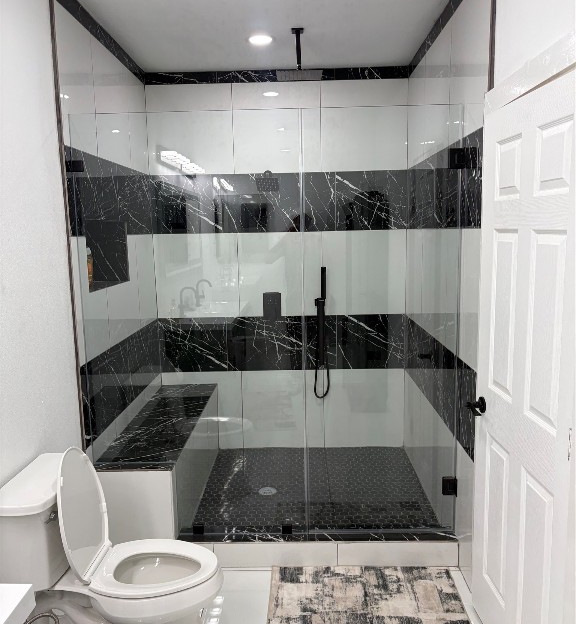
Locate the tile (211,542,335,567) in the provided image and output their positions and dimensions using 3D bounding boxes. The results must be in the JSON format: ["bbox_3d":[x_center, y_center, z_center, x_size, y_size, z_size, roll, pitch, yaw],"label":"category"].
[{"bbox_3d":[-0.059,1.187,2.820,0.601,0.125,0.014,-1,8,1],"label":"tile"}]

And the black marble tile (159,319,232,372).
[{"bbox_3d":[-0.692,0.245,4.218,0.500,0.402,0.012,-1,8,1],"label":"black marble tile"}]

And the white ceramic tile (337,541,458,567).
[{"bbox_3d":[0.538,1.183,2.823,0.589,0.131,0.012,-1,8,1],"label":"white ceramic tile"}]

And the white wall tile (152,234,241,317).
[{"bbox_3d":[-0.648,-0.255,4.126,0.593,0.607,0.014,-1,8,1],"label":"white wall tile"}]

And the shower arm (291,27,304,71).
[{"bbox_3d":[0.058,-1.446,3.196,0.064,0.221,0.065,-1,8,1],"label":"shower arm"}]

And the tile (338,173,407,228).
[{"bbox_3d":[0.581,-0.775,4.025,0.493,0.406,0.014,-1,8,1],"label":"tile"}]

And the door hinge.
[{"bbox_3d":[0.794,0.853,2.842,0.069,0.091,0.053,-1,8,1],"label":"door hinge"}]

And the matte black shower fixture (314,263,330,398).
[{"bbox_3d":[0.243,0.157,4.134,0.108,0.951,0.090,-1,8,1],"label":"matte black shower fixture"}]

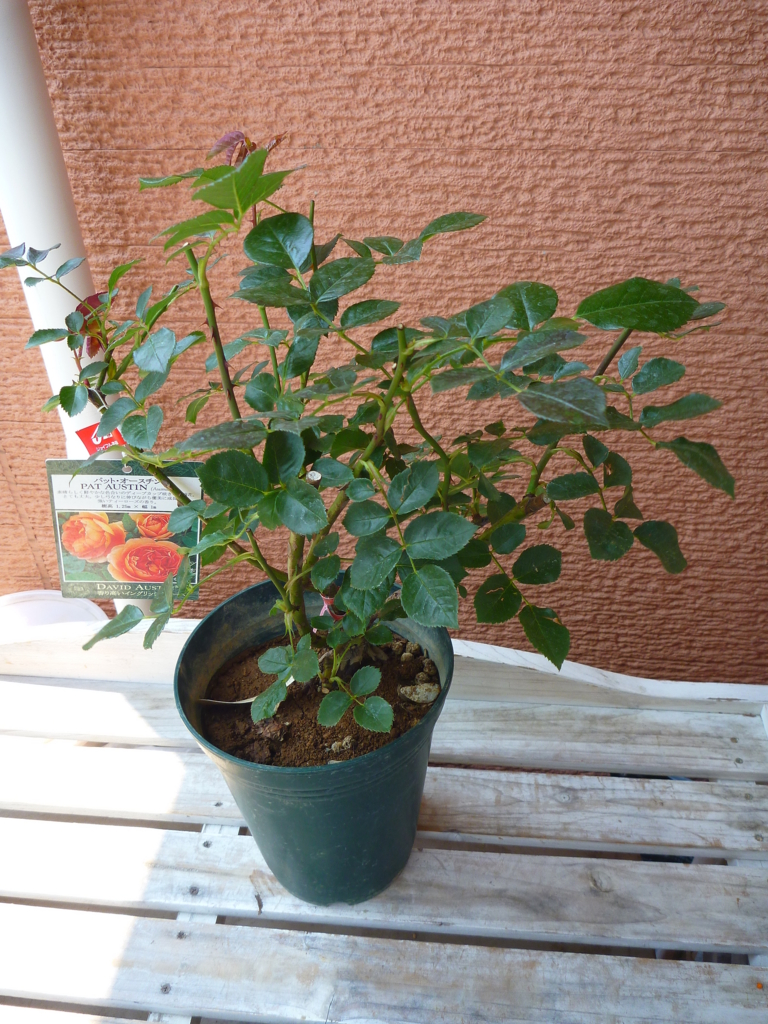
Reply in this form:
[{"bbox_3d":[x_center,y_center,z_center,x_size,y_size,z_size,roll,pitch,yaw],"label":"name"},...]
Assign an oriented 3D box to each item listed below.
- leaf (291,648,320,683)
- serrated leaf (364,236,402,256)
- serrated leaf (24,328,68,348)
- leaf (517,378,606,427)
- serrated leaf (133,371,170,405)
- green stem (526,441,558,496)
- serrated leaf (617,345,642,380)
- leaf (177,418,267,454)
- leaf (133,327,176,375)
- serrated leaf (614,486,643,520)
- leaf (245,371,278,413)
[{"bbox_3d":[-0.052,0.103,0.562,0.024,0.008,0.023,11,69,-25],"label":"leaf"},{"bbox_3d":[0.001,-0.141,0.438,0.019,0.005,0.027,-15,43,-13],"label":"serrated leaf"},{"bbox_3d":[-0.200,-0.103,0.492,0.018,0.006,0.028,31,46,33],"label":"serrated leaf"},{"bbox_3d":[0.087,-0.053,0.402,0.049,0.008,0.031,28,66,26],"label":"leaf"},{"bbox_3d":[-0.132,-0.074,0.474,0.018,0.005,0.032,9,57,29],"label":"serrated leaf"},{"bbox_3d":[0.102,-0.028,0.532,0.009,0.044,0.008,9,35,-9],"label":"green stem"},{"bbox_3d":[0.133,-0.079,0.446,0.011,0.005,0.022,31,90,35],"label":"serrated leaf"},{"bbox_3d":[-0.097,-0.046,0.495,0.055,0.008,0.033,-13,41,-21],"label":"leaf"},{"bbox_3d":[-0.125,-0.089,0.456,0.025,0.006,0.031,-22,70,-15],"label":"leaf"},{"bbox_3d":[0.153,-0.005,0.519,0.022,0.012,0.029,-11,28,47],"label":"serrated leaf"},{"bbox_3d":[-0.068,-0.066,0.462,0.022,0.005,0.023,24,66,-3],"label":"leaf"}]

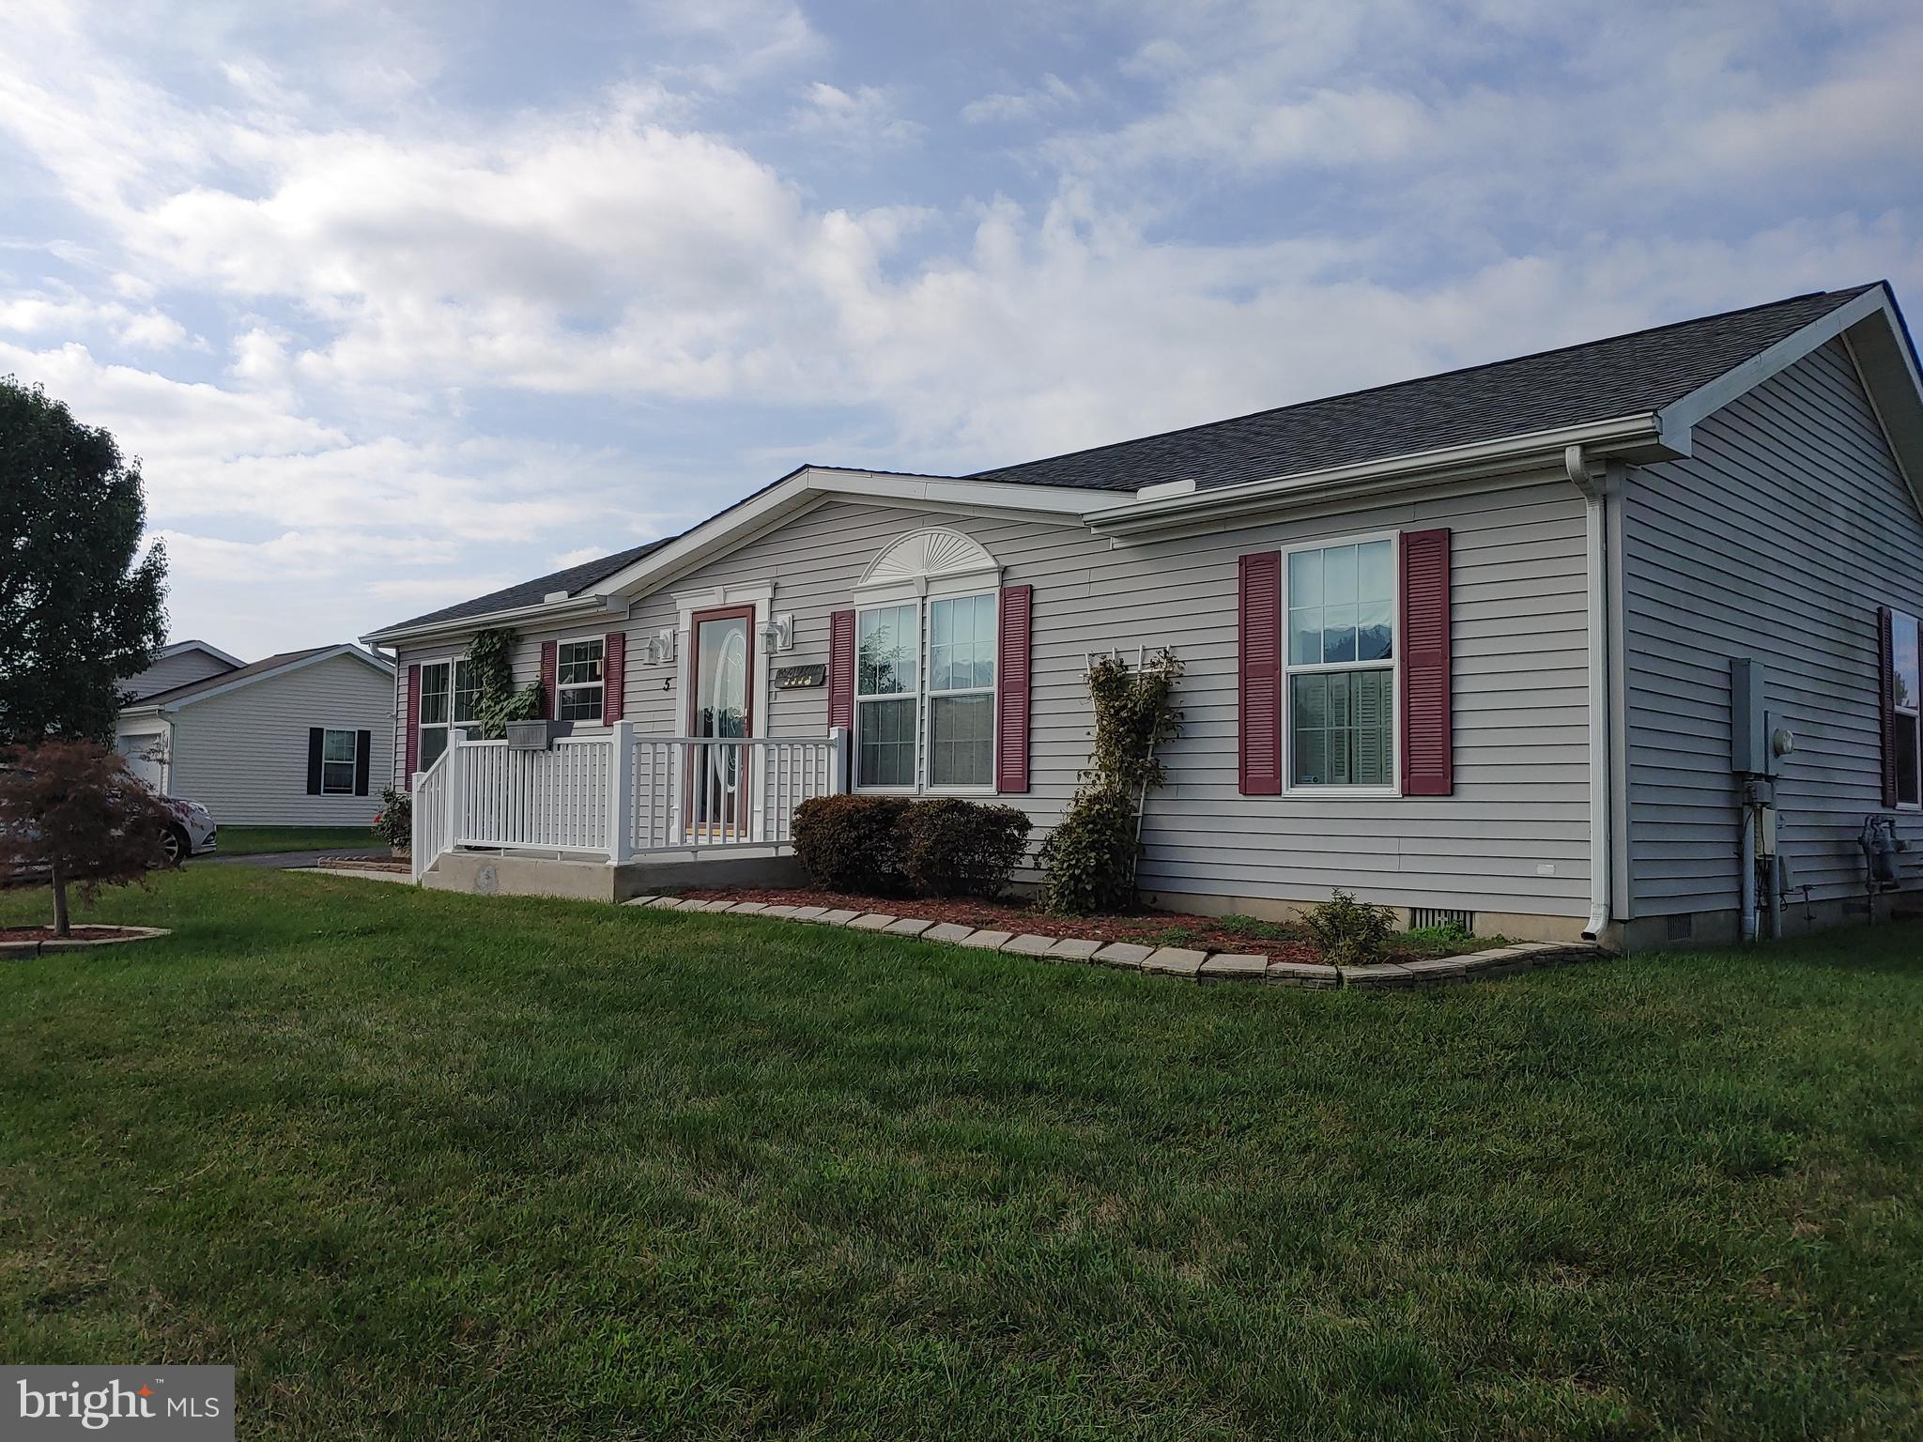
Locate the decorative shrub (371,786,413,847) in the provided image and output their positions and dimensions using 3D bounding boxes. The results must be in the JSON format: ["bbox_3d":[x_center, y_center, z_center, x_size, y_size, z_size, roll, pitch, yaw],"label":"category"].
[{"bbox_3d":[-6.263,1.107,15.500,0.620,0.760,0.600,-3,-5,44],"label":"decorative shrub"}]

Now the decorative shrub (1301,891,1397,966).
[{"bbox_3d":[1.809,0.960,6.480,0.430,0.360,0.420,-3,-5,44],"label":"decorative shrub"}]

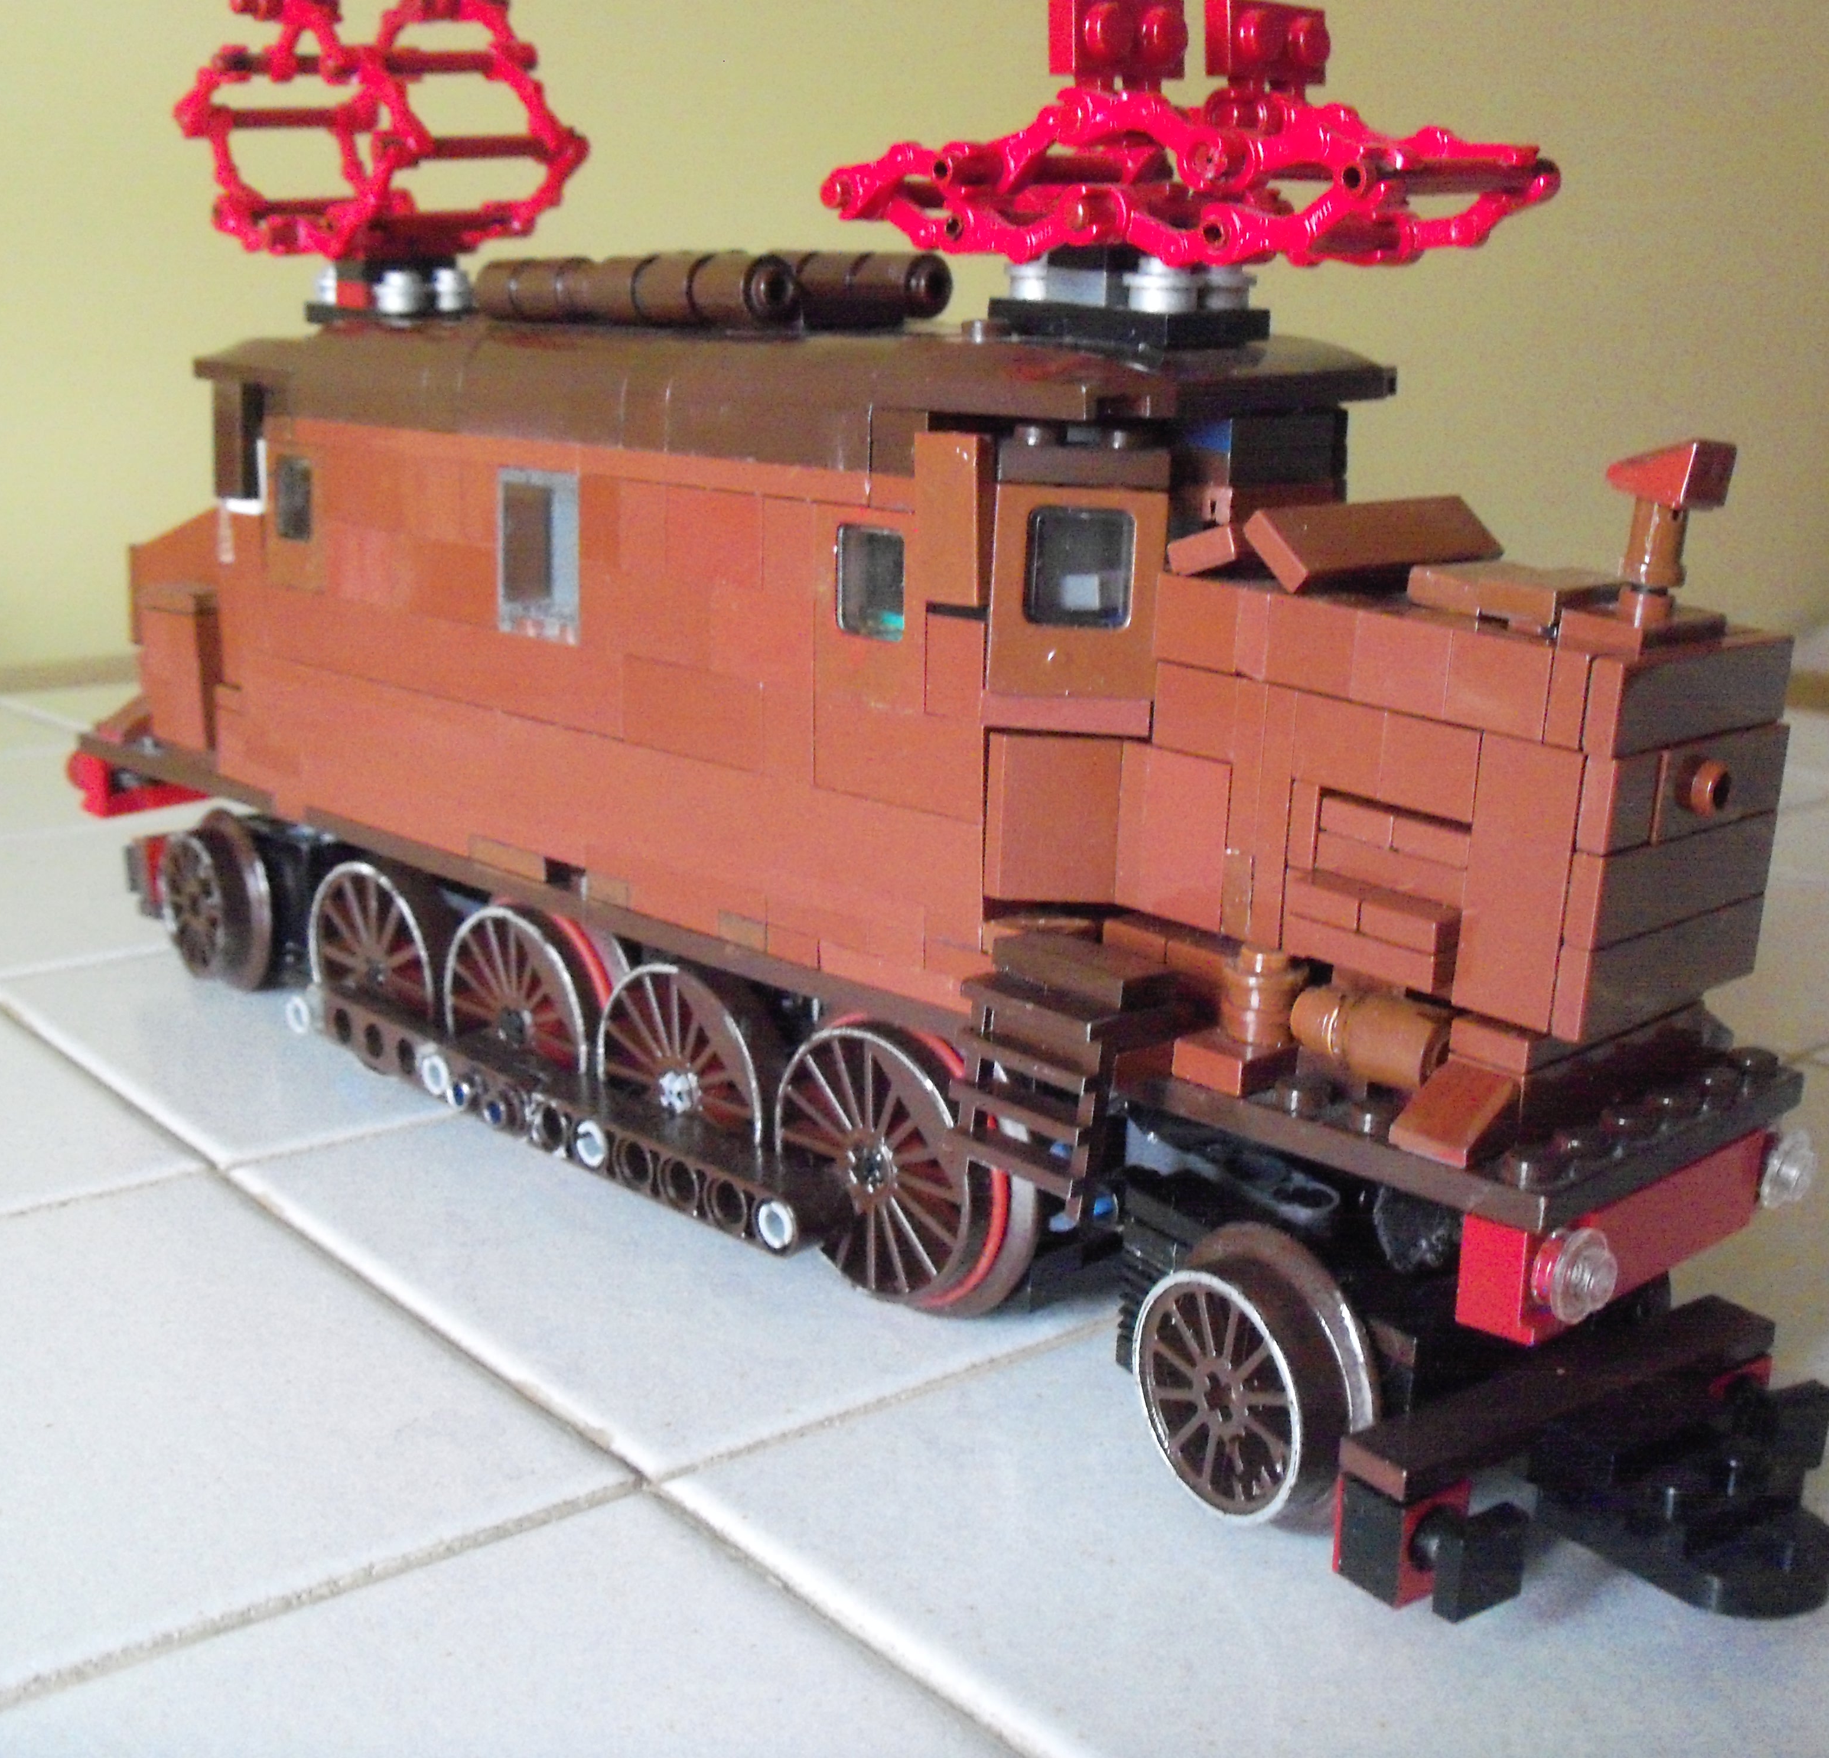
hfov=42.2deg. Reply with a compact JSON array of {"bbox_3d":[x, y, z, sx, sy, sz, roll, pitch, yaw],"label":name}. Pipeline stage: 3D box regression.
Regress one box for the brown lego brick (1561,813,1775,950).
[{"bbox_3d":[0.066,-0.001,0.205,0.003,0.008,0.032,18,21,42],"label":"brown lego brick"}]

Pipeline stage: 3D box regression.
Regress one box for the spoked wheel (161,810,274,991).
[{"bbox_3d":[-0.110,0.004,0.370,0.009,0.029,0.029,-11,19,-40],"label":"spoked wheel"}]

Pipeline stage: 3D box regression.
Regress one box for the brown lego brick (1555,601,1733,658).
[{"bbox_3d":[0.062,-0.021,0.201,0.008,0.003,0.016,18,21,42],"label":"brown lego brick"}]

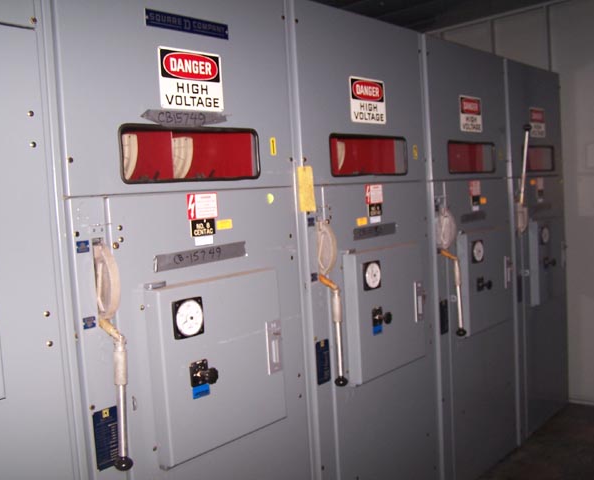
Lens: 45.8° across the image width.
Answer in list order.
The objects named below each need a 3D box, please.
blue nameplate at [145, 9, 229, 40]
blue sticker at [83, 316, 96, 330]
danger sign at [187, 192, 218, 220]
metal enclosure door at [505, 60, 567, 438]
[{"bbox_3d":[-0.318,-0.643,2.104,0.007,0.050,0.332,0,5,39],"label":"blue nameplate"},{"bbox_3d":[-0.529,0.213,1.794,0.002,0.029,0.036,0,5,38],"label":"blue sticker"},{"bbox_3d":[-0.285,-0.103,2.143,0.004,0.077,0.122,0,5,39],"label":"danger sign"},{"bbox_3d":[1.534,0.053,4.475,0.050,2.256,0.924,0,5,38],"label":"metal enclosure door"}]

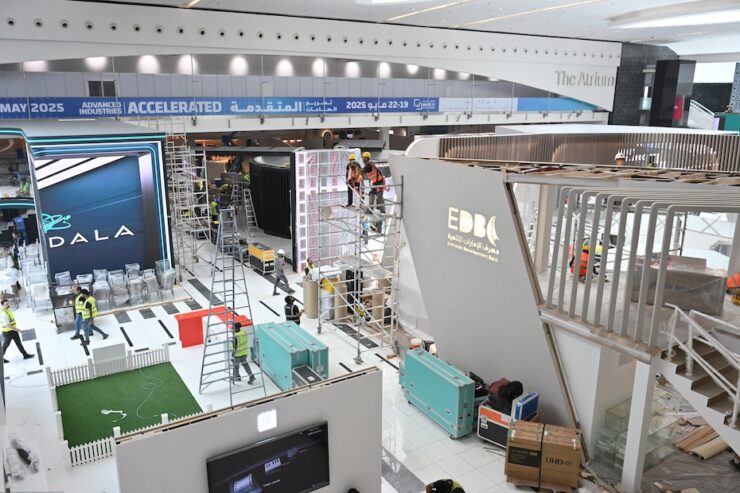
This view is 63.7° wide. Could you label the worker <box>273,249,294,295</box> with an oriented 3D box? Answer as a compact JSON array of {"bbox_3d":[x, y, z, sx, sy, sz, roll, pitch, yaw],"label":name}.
[{"bbox_3d":[-3.341,0.981,22.964,0.750,1.770,0.500,-6,16,-22],"label":"worker"}]

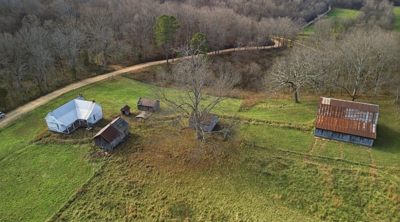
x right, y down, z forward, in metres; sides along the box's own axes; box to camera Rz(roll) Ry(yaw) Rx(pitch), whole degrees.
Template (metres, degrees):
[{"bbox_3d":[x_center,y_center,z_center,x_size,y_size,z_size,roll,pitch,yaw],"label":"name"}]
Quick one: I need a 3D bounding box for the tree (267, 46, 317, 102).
[{"bbox_3d":[30.604,-11.371,89.114,14.500,19.310,14.500,0,26,0],"label":"tree"}]

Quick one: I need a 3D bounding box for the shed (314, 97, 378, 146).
[{"bbox_3d":[39.306,1.458,75.009,13.763,8.615,12.844,10,28,20],"label":"shed"}]

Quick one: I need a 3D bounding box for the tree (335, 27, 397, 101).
[{"bbox_3d":[52.663,-14.381,89.491,18.000,24.390,18.000,0,26,0],"label":"tree"}]

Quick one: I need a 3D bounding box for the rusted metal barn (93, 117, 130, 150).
[{"bbox_3d":[-22.573,5.579,71.553,5.300,4.237,8.480,8,27,16],"label":"rusted metal barn"}]

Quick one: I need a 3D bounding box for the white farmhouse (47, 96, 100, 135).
[{"bbox_3d":[-35.431,0.932,78.750,9.625,6.282,11.347,9,27,17],"label":"white farmhouse"}]

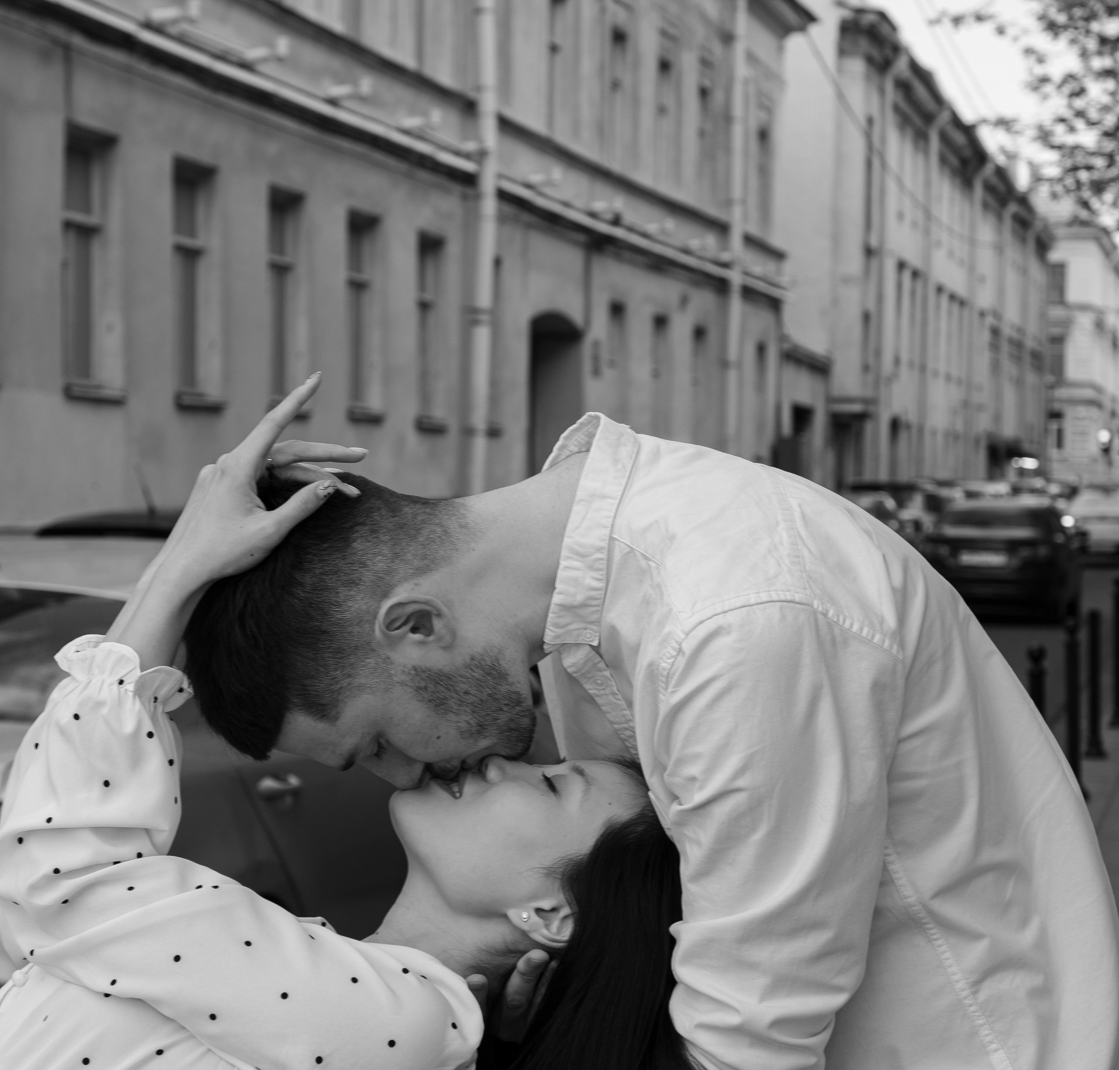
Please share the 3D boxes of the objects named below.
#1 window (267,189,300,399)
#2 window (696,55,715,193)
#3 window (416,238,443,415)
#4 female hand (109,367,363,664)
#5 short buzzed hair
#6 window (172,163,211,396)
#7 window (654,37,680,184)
[{"bbox_3d":[-2.654,-2.299,24.943,0.170,2.005,0.980,1,1,15],"label":"window"},{"bbox_3d":[2.300,-6.724,42.978,0.170,2.332,1.150,1,1,15],"label":"window"},{"bbox_3d":[-1.492,-2.335,29.236,0.170,2.100,0.980,1,1,15],"label":"window"},{"bbox_3d":[-0.231,-0.008,1.880,0.100,0.240,0.090,34,-6,14],"label":"female hand"},{"bbox_3d":[-0.176,0.057,1.920,0.197,0.206,0.165,7,5,-1],"label":"short buzzed hair"},{"bbox_3d":[-3.237,-2.227,22.792,0.170,2.038,0.960,1,1,15],"label":"window"},{"bbox_3d":[1.540,-6.559,40.181,0.170,2.281,1.180,1,1,15],"label":"window"}]

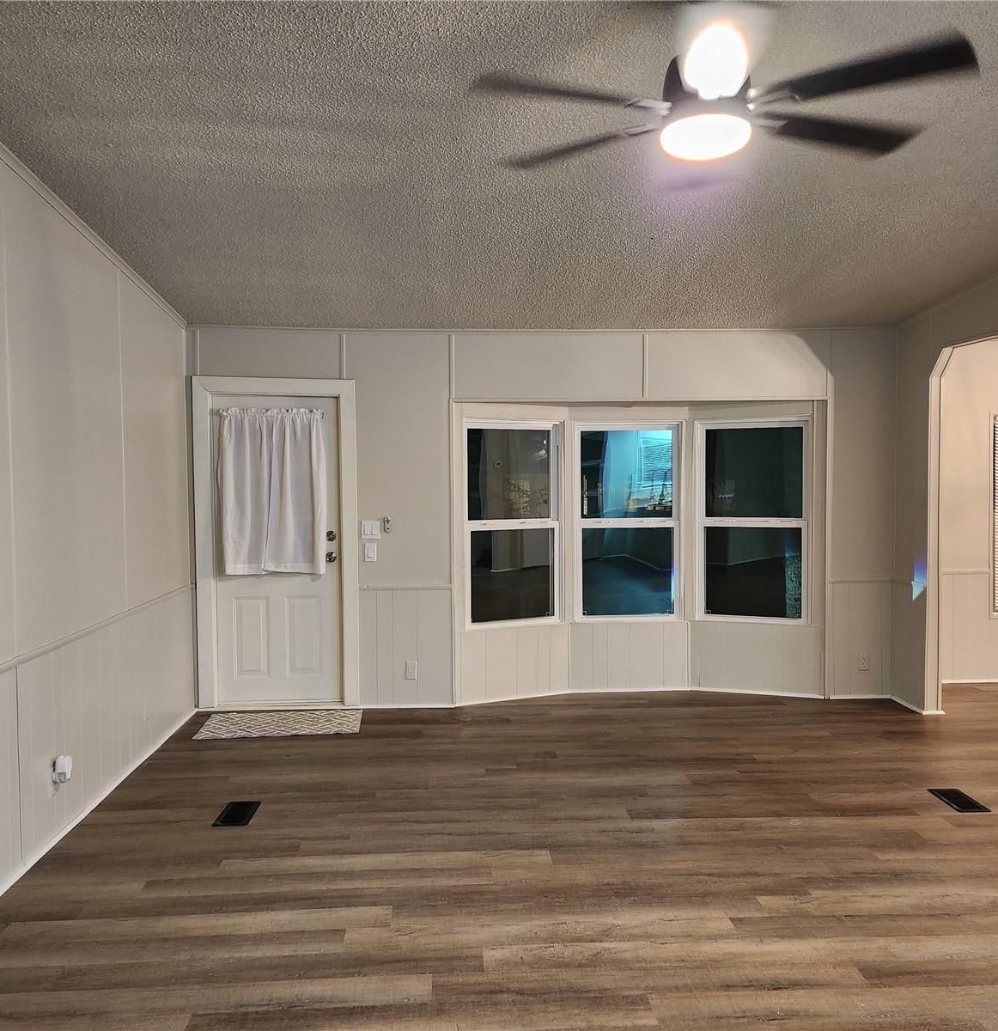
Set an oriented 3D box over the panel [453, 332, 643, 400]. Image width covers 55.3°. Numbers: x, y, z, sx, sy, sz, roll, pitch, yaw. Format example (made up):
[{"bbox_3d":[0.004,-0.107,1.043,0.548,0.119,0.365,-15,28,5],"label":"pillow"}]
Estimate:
[{"bbox_3d":[0.318,-0.952,6.056,1.214,0.434,0.020,-1,2,-3],"label":"panel"}]

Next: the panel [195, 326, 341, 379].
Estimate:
[{"bbox_3d":[-1.429,-1.014,5.948,0.887,0.317,0.020,-1,2,-3],"label":"panel"}]

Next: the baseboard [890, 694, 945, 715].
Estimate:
[{"bbox_3d":[2.654,1.194,6.048,0.125,0.024,0.453,-1,2,-3],"label":"baseboard"}]

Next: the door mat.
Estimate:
[{"bbox_3d":[-1.293,1.241,5.713,0.931,0.010,0.572,-1,2,-6],"label":"door mat"}]

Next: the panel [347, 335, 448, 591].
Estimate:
[{"bbox_3d":[-0.635,-0.350,6.022,0.679,1.609,0.020,-1,2,-3],"label":"panel"}]

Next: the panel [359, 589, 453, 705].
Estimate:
[{"bbox_3d":[-0.586,0.841,6.072,0.596,0.754,0.020,-1,2,-3],"label":"panel"}]

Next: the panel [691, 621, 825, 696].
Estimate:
[{"bbox_3d":[1.722,0.955,6.363,0.858,0.494,0.020,0,2,17],"label":"panel"}]

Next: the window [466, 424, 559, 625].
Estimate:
[{"bbox_3d":[0.094,0.049,6.255,0.704,1.304,0.070,-1,3,-25],"label":"window"}]

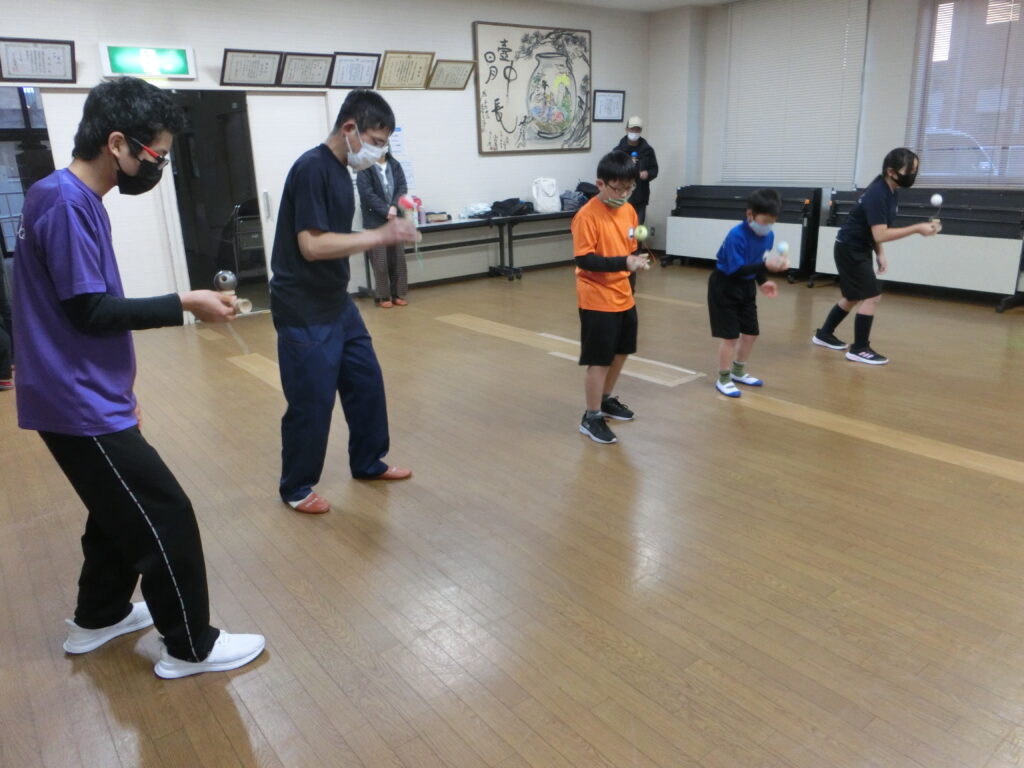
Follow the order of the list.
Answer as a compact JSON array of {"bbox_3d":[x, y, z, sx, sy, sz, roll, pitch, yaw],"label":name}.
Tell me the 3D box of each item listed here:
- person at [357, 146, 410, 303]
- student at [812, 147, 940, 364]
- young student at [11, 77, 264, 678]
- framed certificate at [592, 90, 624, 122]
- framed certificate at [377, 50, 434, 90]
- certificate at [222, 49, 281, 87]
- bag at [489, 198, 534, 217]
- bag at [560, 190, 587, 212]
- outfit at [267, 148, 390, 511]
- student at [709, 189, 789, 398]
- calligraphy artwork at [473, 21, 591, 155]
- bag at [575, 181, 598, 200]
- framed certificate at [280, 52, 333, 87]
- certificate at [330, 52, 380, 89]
[{"bbox_3d":[-1.208,-1.548,7.064,0.290,1.590,0.450,13,23,41],"label":"person"},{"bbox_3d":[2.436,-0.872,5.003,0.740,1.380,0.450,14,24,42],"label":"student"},{"bbox_3d":[-1.050,0.024,2.058,0.620,1.640,0.490,-10,19,-24],"label":"young student"},{"bbox_3d":[1.213,-3.482,9.284,0.520,0.365,0.030,-15,27,-35],"label":"framed certificate"},{"bbox_3d":[-1.078,-3.209,7.589,0.591,0.398,0.030,-15,53,-37],"label":"framed certificate"},{"bbox_3d":[-2.329,-2.822,6.630,0.521,0.351,0.030,-15,62,-37],"label":"certificate"},{"bbox_3d":[0.012,-2.046,8.672,0.564,0.200,0.300,-15,22,-37],"label":"bag"},{"bbox_3d":[0.718,-2.210,8.836,0.320,0.240,0.210,-15,21,-35],"label":"bag"},{"bbox_3d":[-0.758,-0.231,3.011,0.430,1.420,0.460,-3,17,-3],"label":"outfit"},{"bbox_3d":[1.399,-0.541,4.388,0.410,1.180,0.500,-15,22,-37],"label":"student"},{"bbox_3d":[0.279,-3.398,8.593,1.690,1.350,0.050,-15,22,-35],"label":"calligraphy artwork"},{"bbox_3d":[0.930,-2.349,9.137,0.340,0.290,0.230,-15,21,-35],"label":"bag"},{"bbox_3d":[-1.898,-2.905,6.843,0.471,0.335,0.030,-15,60,-35],"label":"framed certificate"},{"bbox_3d":[-1.537,-3.061,7.245,0.503,0.361,0.030,-15,57,-37],"label":"certificate"}]

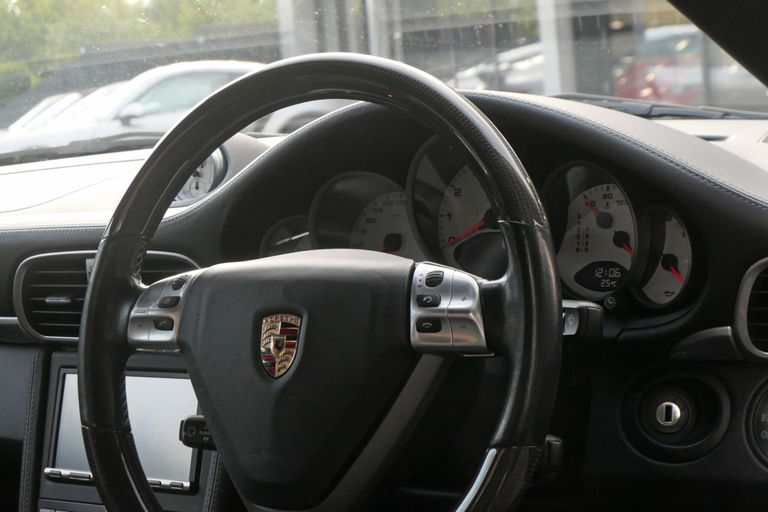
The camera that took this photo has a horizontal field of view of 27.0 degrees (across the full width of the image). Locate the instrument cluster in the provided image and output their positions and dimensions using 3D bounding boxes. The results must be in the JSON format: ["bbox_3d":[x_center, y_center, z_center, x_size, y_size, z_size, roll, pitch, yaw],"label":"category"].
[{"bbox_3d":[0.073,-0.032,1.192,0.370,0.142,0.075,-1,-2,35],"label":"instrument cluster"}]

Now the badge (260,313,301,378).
[{"bbox_3d":[-0.065,0.055,0.990,0.031,0.041,0.005,-2,-10,34],"label":"badge"}]

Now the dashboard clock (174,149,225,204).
[{"bbox_3d":[-0.172,-0.078,1.472,0.070,0.070,0.032,-1,0,35],"label":"dashboard clock"}]

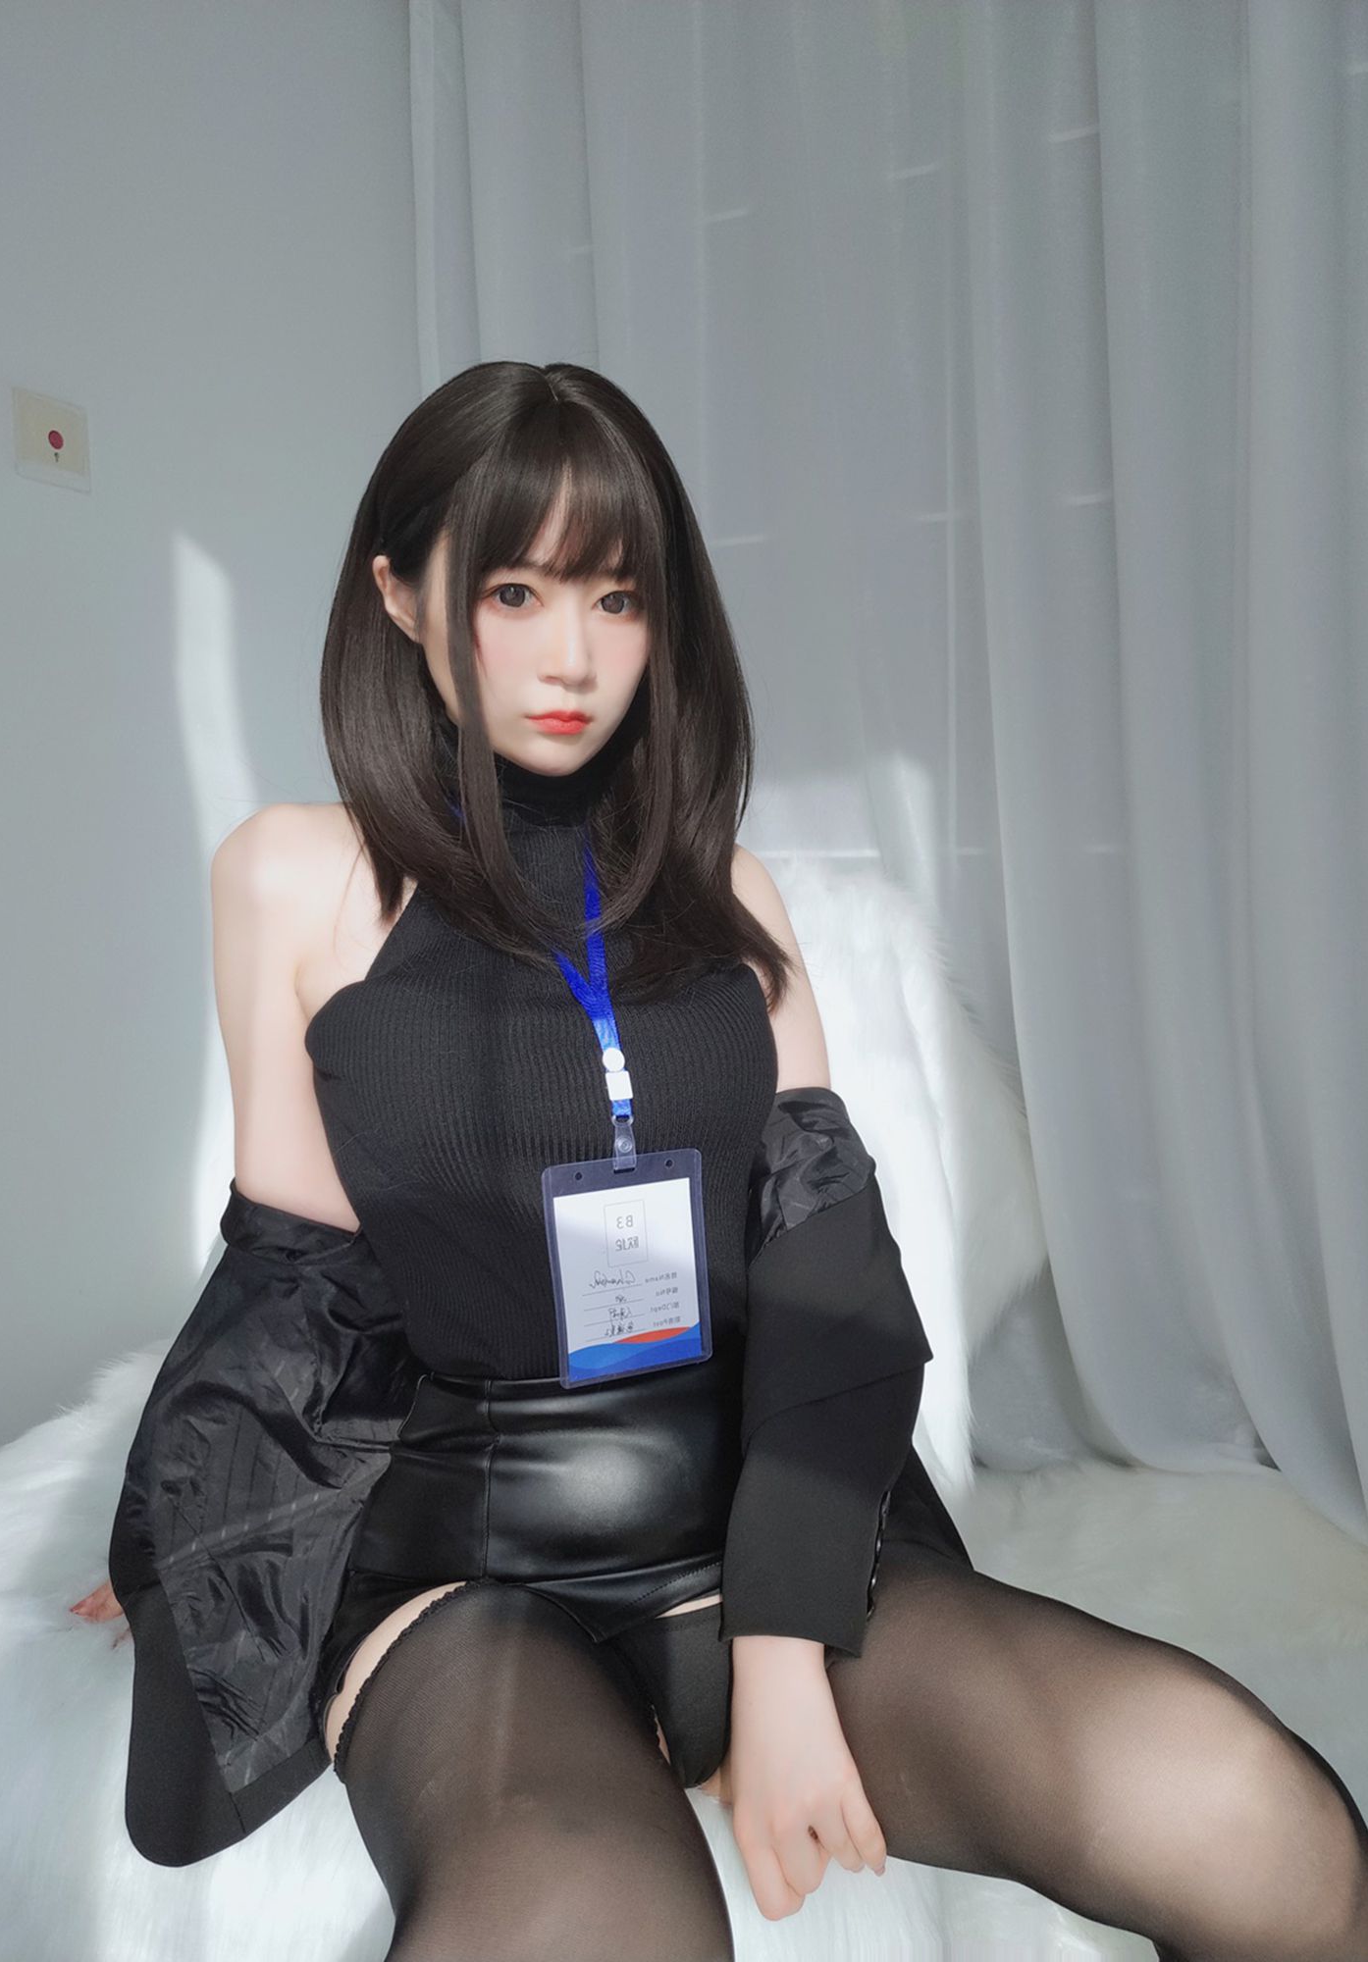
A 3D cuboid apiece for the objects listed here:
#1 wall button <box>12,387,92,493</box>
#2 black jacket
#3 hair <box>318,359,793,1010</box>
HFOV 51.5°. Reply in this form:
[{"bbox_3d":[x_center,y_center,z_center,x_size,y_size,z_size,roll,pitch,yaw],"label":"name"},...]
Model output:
[{"bbox_3d":[-0.640,-0.548,1.438,0.012,0.086,0.086,2,7,27],"label":"wall button"},{"bbox_3d":[-0.097,0.277,0.920,0.550,0.420,0.360,-3,7,-16],"label":"black jacket"},{"bbox_3d":[-0.082,-0.181,0.880,0.265,0.390,0.245,-4,7,-24],"label":"hair"}]

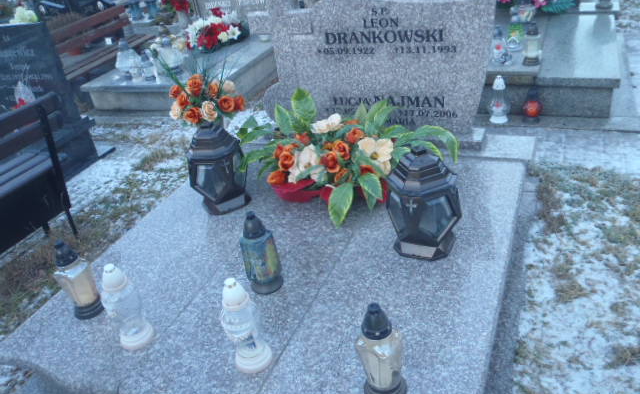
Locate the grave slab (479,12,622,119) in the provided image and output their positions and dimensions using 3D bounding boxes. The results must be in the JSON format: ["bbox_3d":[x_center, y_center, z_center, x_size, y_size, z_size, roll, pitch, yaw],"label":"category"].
[{"bbox_3d":[1.546,-1.039,3.883,1.120,0.265,1.637,6,33,24],"label":"grave slab"}]

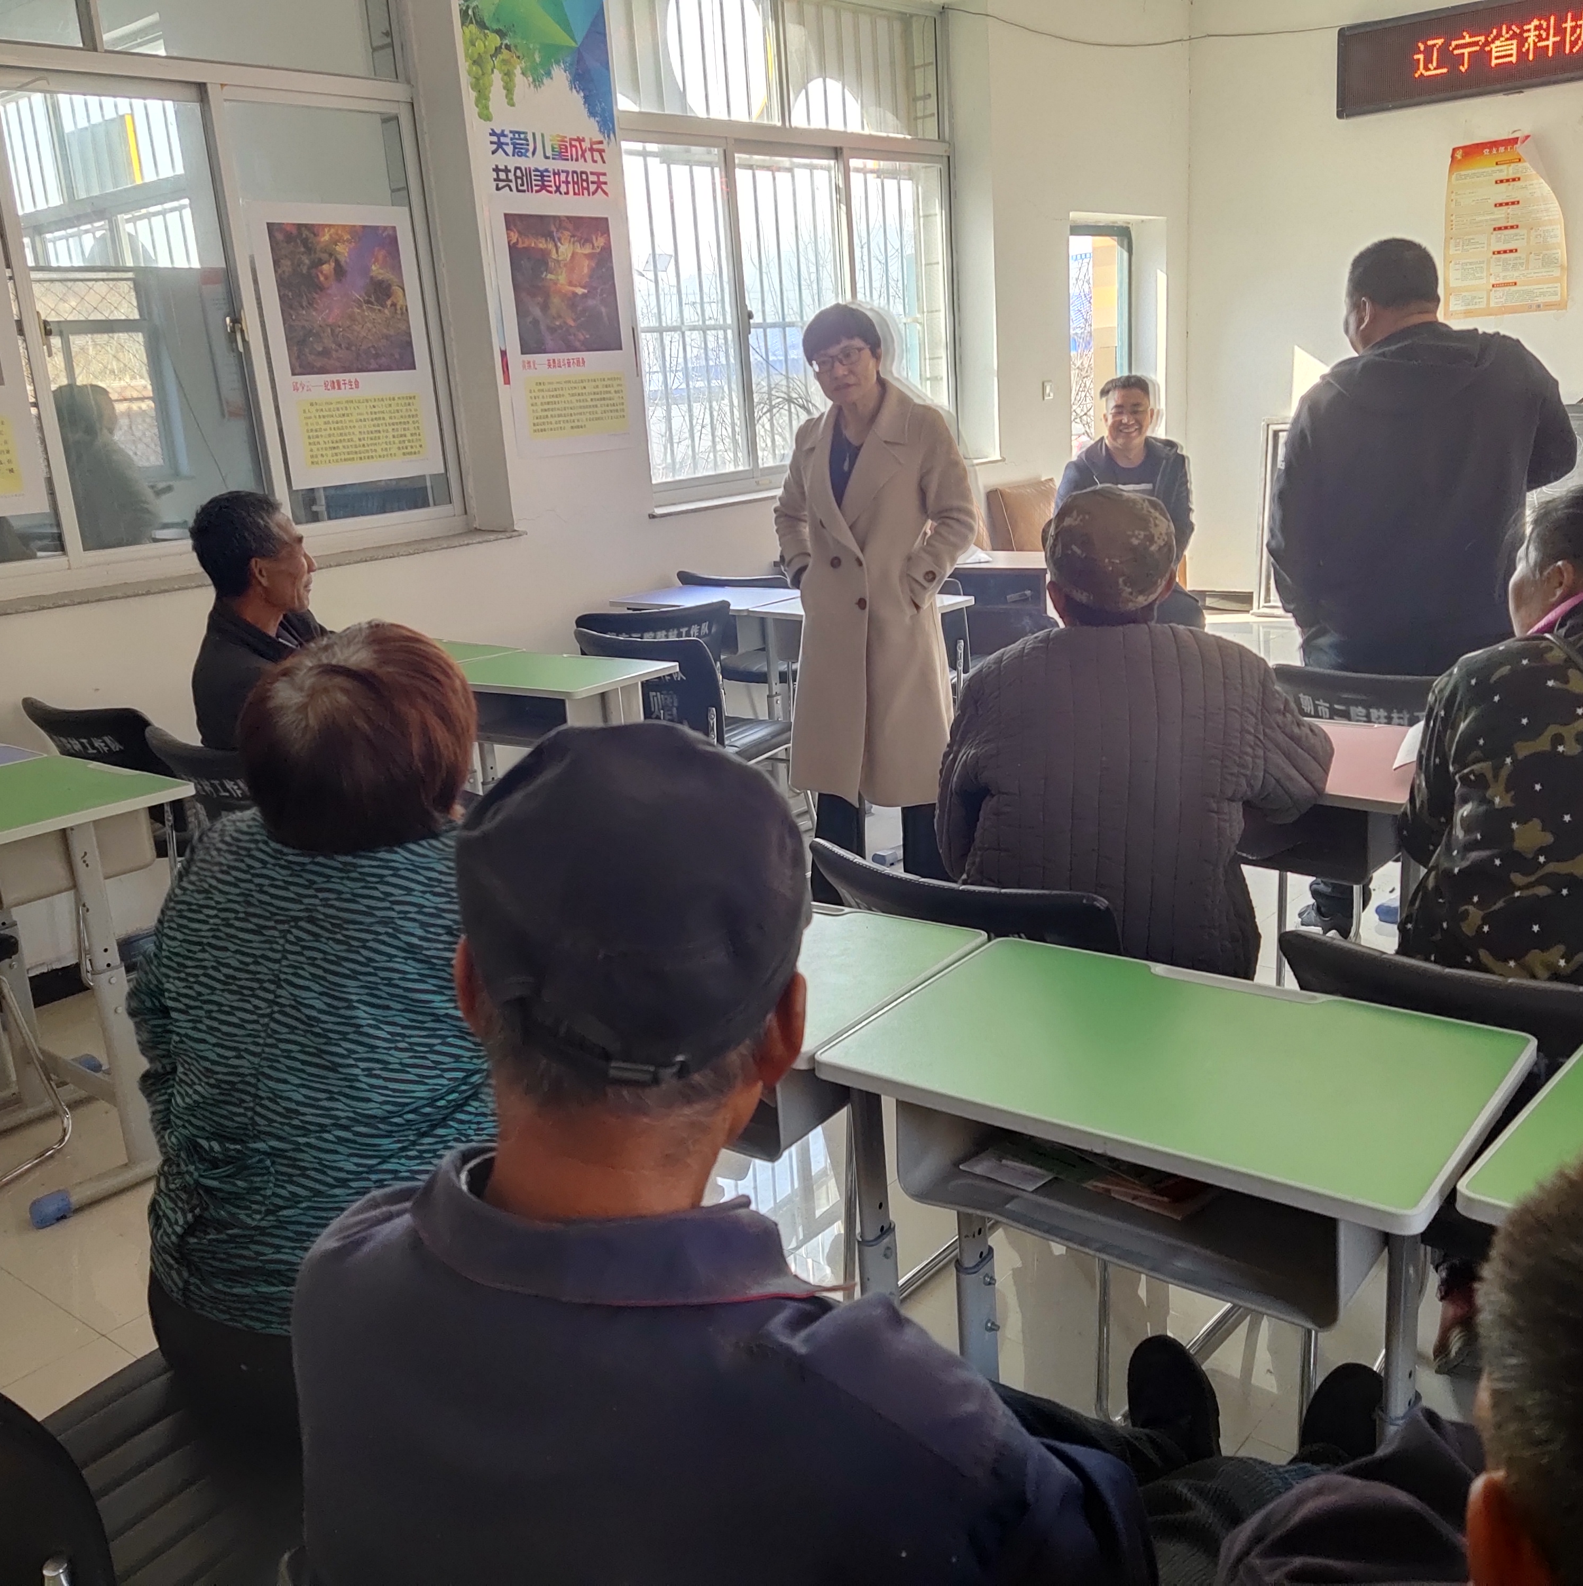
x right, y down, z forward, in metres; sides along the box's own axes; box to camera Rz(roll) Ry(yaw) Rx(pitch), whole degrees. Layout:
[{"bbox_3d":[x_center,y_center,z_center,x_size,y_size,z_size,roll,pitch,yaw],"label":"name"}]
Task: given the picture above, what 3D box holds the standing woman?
[{"bbox_3d":[0.240,-0.342,3.643,0.470,1.590,0.340,2,16,22],"label":"standing woman"}]

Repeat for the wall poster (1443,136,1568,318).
[{"bbox_3d":[3.357,-2.641,7.168,0.540,0.770,0.040,7,19,35],"label":"wall poster"}]

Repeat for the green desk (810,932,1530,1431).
[{"bbox_3d":[0.397,0.626,1.635,0.610,0.757,0.425,8,19,38],"label":"green desk"}]

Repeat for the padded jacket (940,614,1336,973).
[{"bbox_3d":[0.532,0.012,2.396,0.620,0.630,0.480,0,16,16],"label":"padded jacket"}]

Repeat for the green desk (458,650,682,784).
[{"bbox_3d":[-0.614,0.054,4.011,0.610,0.757,0.425,8,19,37],"label":"green desk"}]

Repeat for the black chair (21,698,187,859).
[{"bbox_3d":[-1.535,0.116,4.009,0.520,0.800,0.540,8,20,39],"label":"black chair"}]

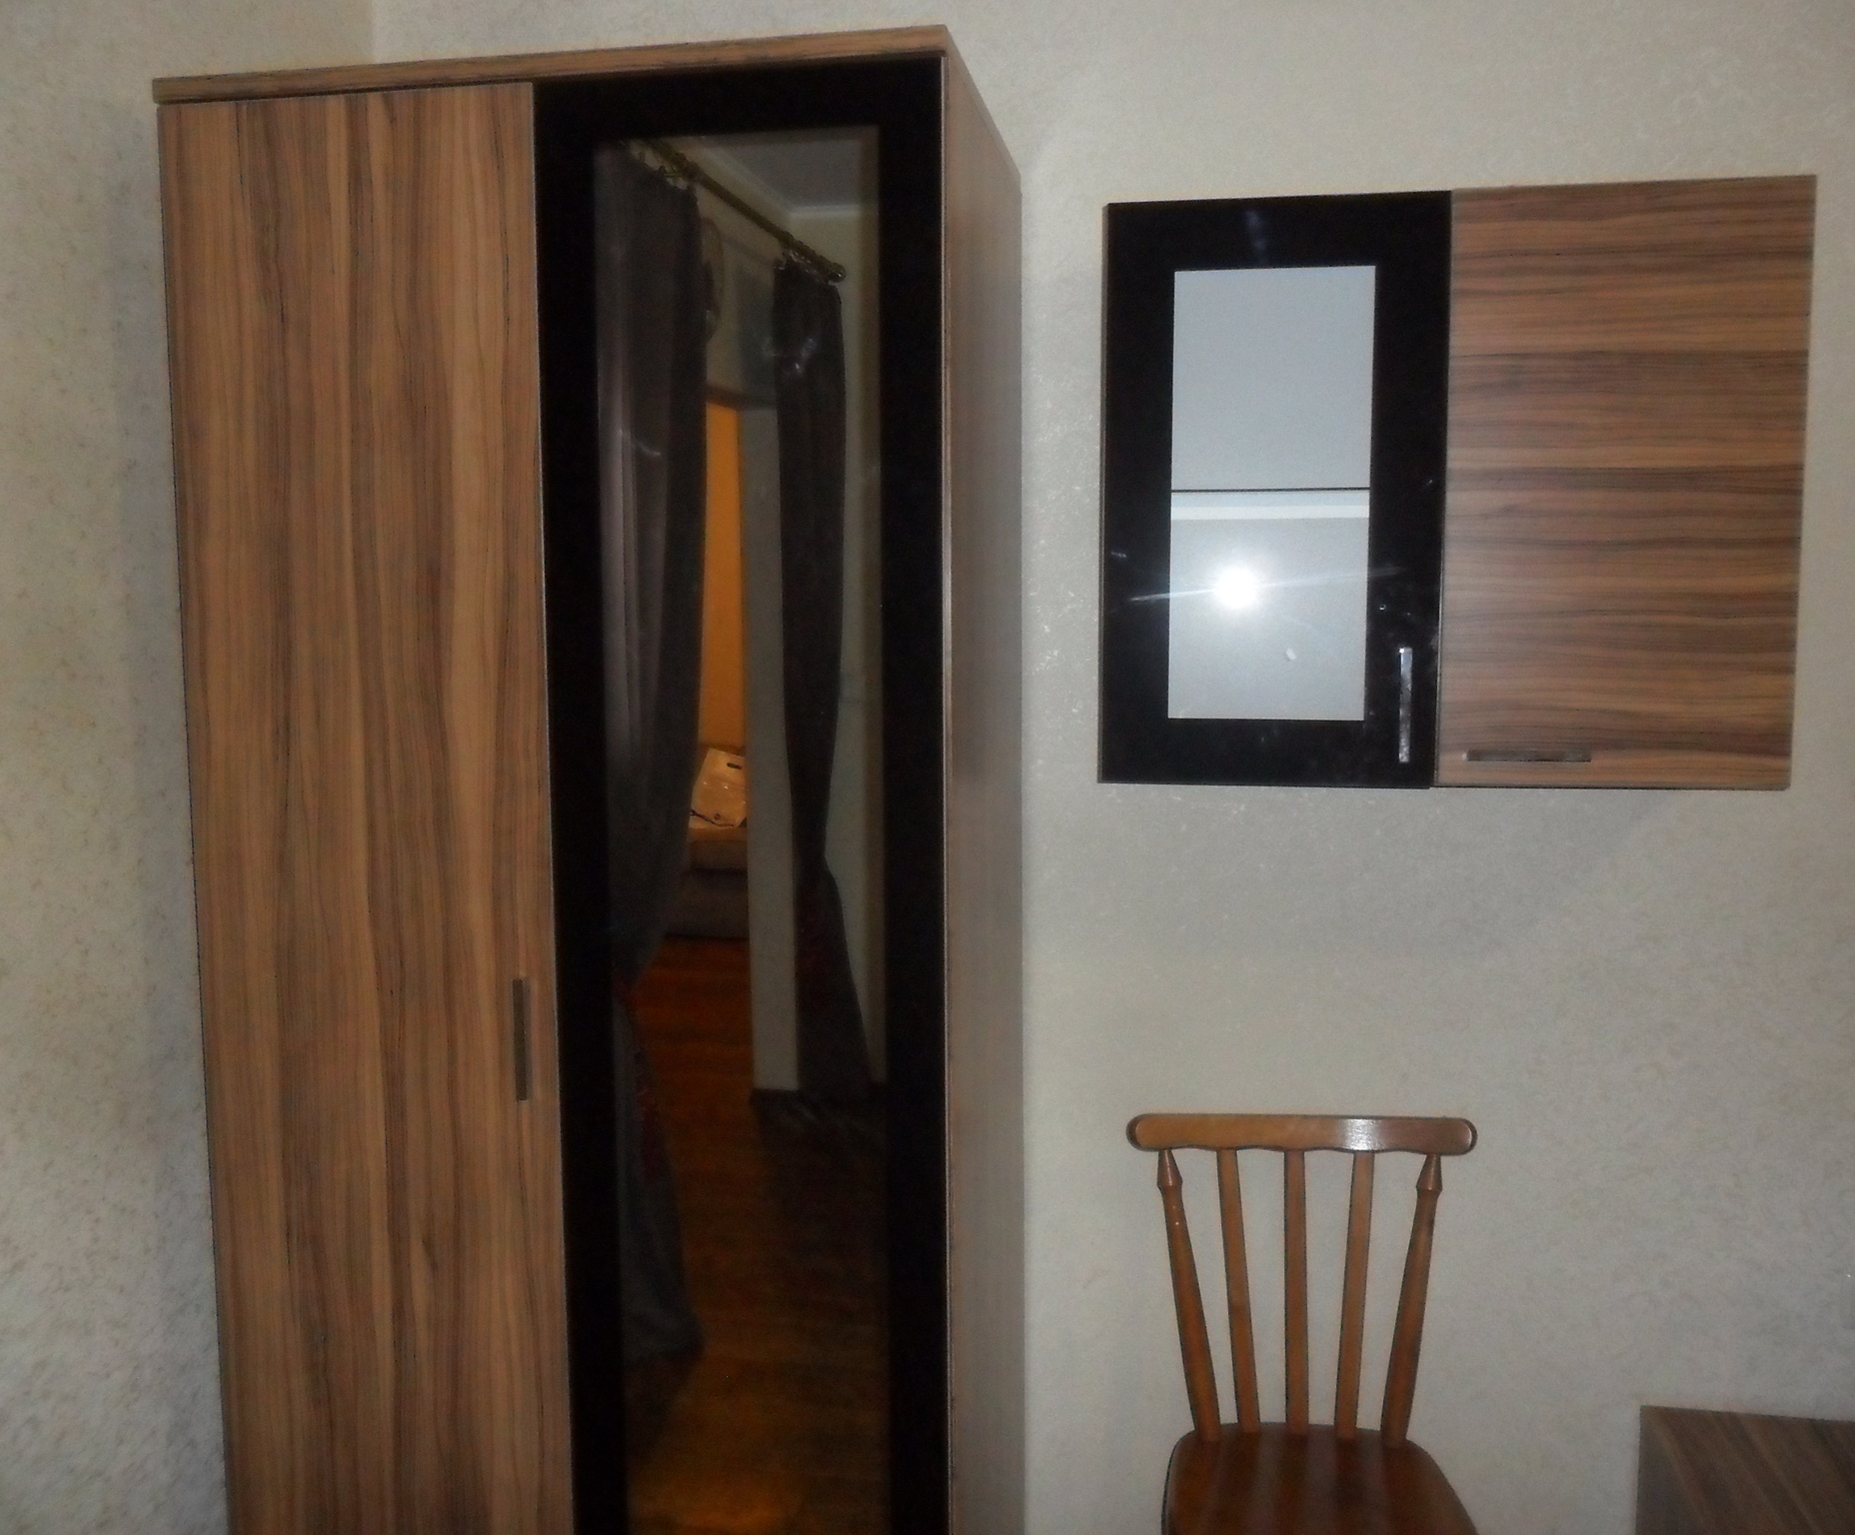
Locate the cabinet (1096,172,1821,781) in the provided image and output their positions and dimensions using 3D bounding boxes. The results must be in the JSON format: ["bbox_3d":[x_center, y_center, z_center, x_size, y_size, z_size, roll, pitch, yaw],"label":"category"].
[{"bbox_3d":[0.635,-0.339,2.036,0.800,0.700,0.300,1,6,10],"label":"cabinet"}]

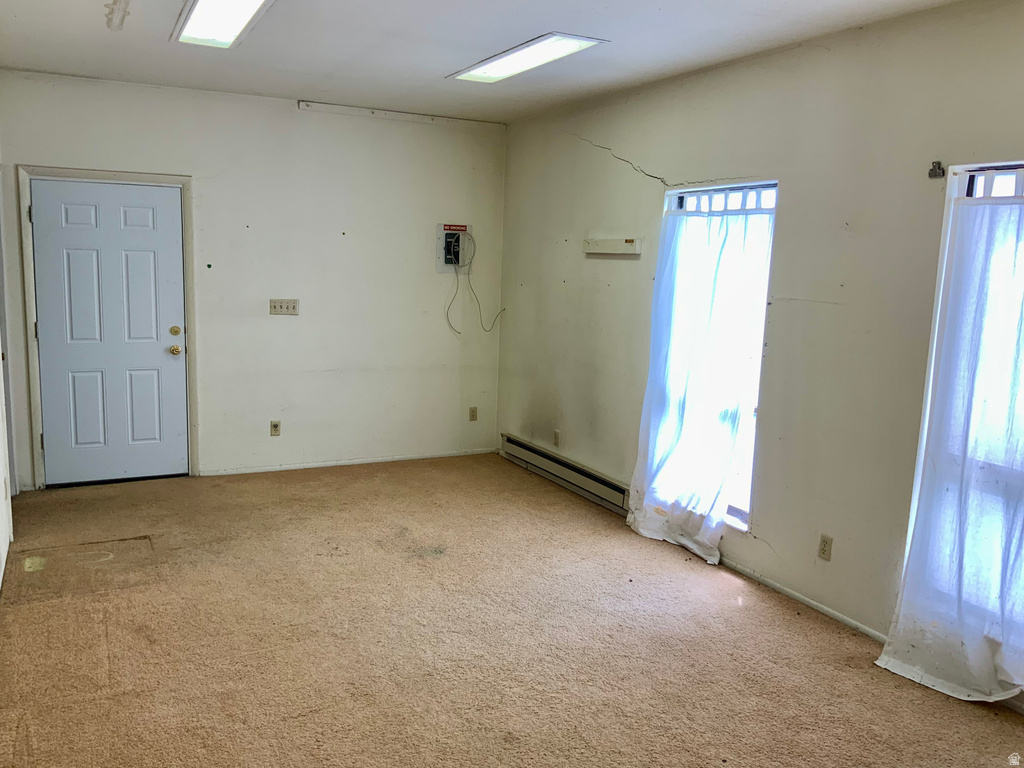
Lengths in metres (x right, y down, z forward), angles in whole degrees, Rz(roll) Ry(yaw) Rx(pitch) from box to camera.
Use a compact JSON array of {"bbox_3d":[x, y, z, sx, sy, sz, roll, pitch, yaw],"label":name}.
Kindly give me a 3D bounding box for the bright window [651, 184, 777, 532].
[{"bbox_3d":[1.139,-0.182,4.884,0.100,1.834,0.910,-3,10,-28],"label":"bright window"}]

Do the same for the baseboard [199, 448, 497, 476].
[{"bbox_3d":[-1.205,0.611,6.741,2.360,0.042,0.014,-2,10,-25],"label":"baseboard"}]

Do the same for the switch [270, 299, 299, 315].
[{"bbox_3d":[-1.671,-0.562,6.316,0.206,0.115,0.012,-2,10,-25],"label":"switch"}]

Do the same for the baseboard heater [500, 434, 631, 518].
[{"bbox_3d":[0.349,0.644,6.322,0.065,0.165,1.800,-3,10,-28],"label":"baseboard heater"}]

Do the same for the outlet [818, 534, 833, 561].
[{"bbox_3d":[1.513,0.793,4.146,0.010,0.118,0.072,-3,10,-28],"label":"outlet"}]

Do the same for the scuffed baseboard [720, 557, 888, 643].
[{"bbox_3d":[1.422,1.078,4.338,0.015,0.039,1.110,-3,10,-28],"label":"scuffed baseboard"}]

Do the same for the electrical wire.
[{"bbox_3d":[-0.284,-0.802,6.889,0.490,0.810,0.100,-2,10,-25],"label":"electrical wire"}]

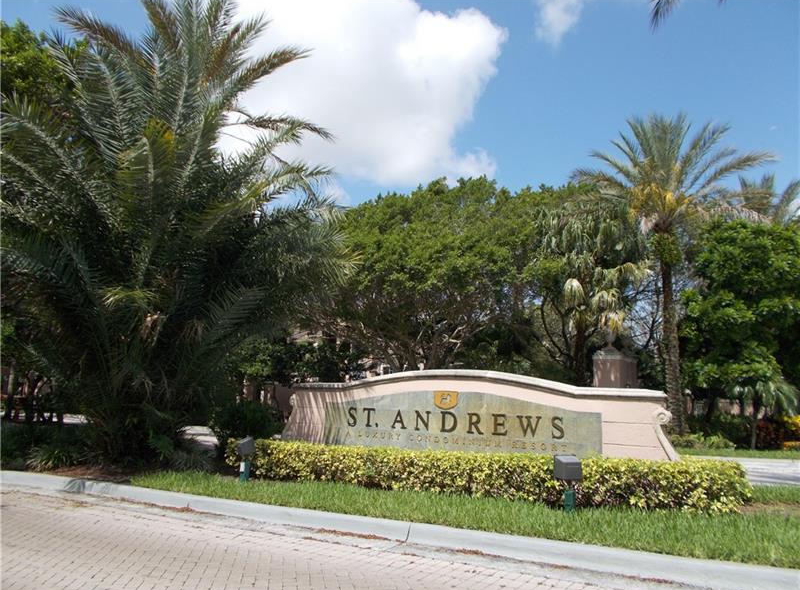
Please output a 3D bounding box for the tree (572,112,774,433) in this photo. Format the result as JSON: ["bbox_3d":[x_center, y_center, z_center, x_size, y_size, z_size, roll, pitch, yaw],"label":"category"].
[{"bbox_3d":[7.209,-0.428,16.466,5.100,8.500,5.100,1,-9,0],"label":"tree"}]

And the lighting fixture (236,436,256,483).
[{"bbox_3d":[-1.997,2.114,7.716,0.210,0.590,0.210,6,-10,-28],"label":"lighting fixture"}]

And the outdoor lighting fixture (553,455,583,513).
[{"bbox_3d":[1.746,1.951,6.234,0.220,0.580,0.220,3,-9,-15],"label":"outdoor lighting fixture"}]

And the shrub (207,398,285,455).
[{"bbox_3d":[-2.438,2.174,9.678,1.150,1.000,1.050,1,-9,0],"label":"shrub"}]

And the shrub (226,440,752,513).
[{"bbox_3d":[0.663,2.123,7.267,6.200,0.490,0.650,-3,-9,23],"label":"shrub"}]

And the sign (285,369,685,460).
[{"bbox_3d":[0.770,1.741,8.113,5.400,1.440,0.420,-3,-9,25],"label":"sign"}]

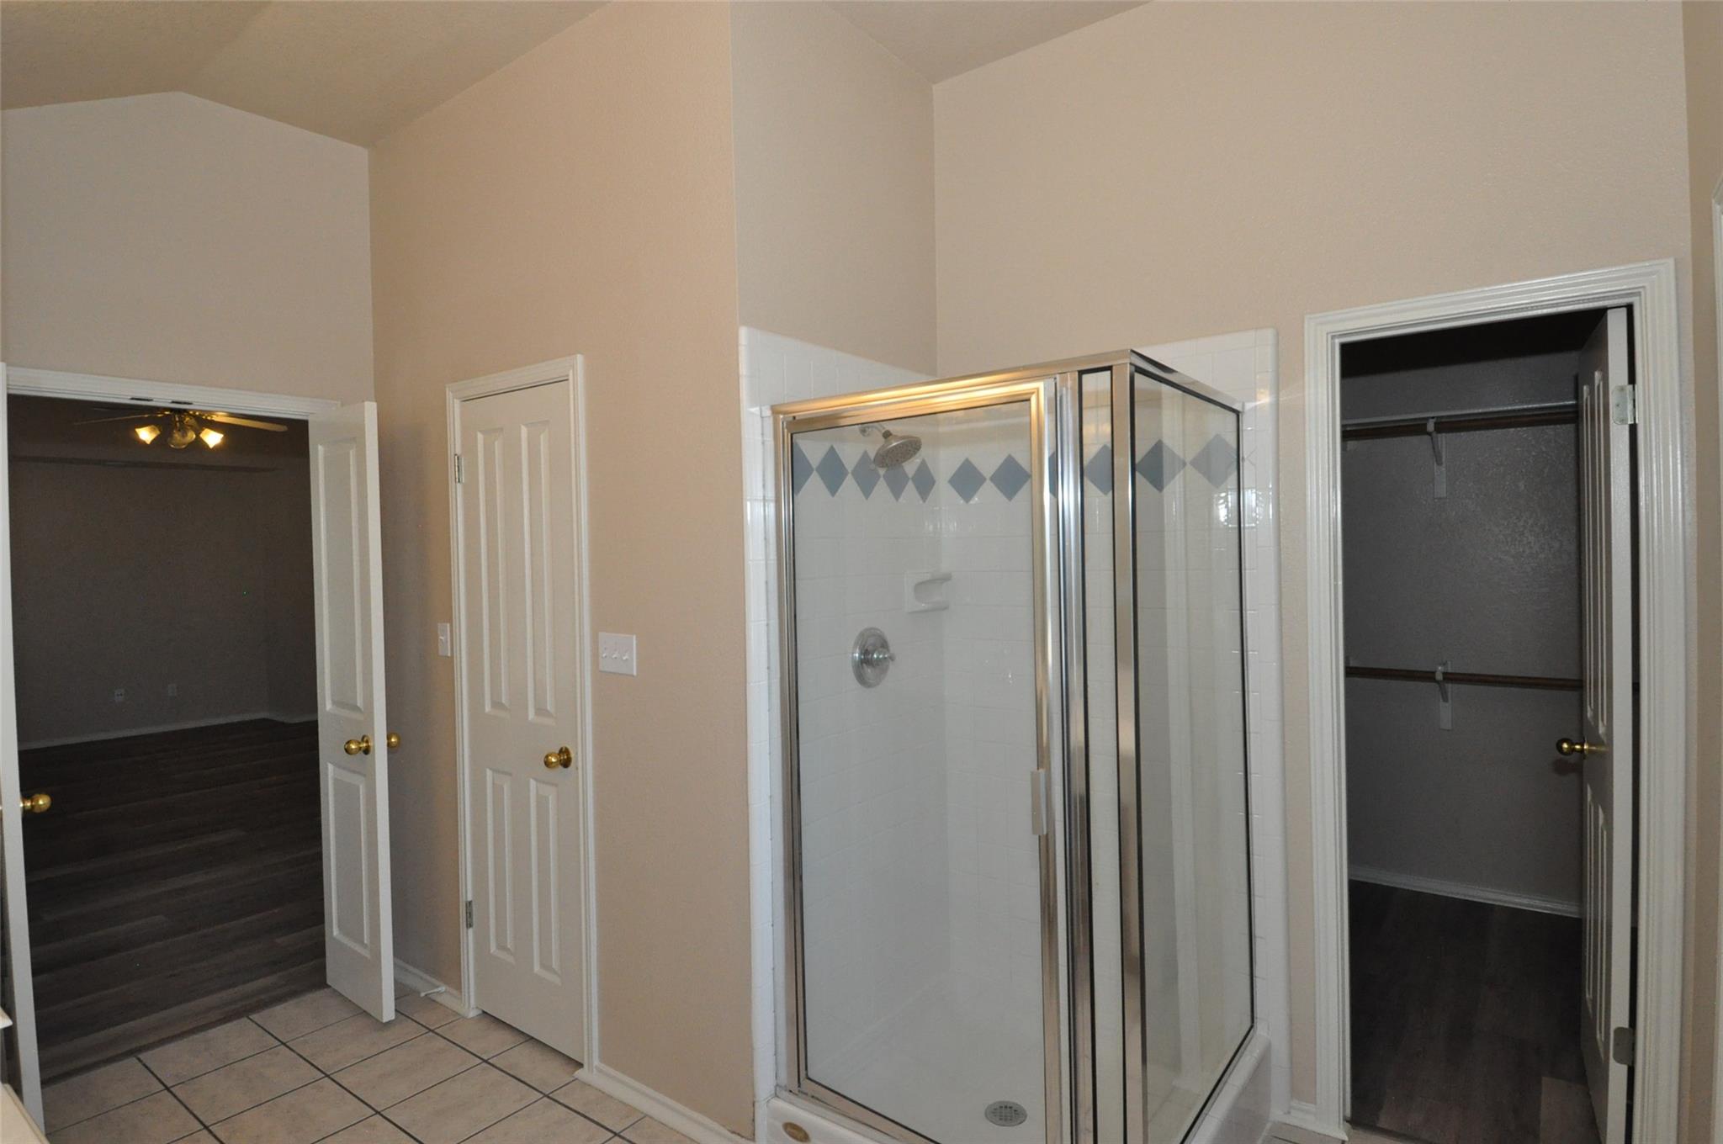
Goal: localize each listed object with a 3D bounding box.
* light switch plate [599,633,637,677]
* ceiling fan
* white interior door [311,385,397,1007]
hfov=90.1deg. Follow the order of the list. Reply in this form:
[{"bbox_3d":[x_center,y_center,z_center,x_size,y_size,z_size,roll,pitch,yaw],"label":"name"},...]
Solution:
[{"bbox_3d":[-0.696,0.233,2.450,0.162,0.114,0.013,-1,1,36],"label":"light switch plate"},{"bbox_3d":[-4.120,-0.950,5.200,1.080,0.420,1.080,0,1,38],"label":"ceiling fan"},{"bbox_3d":[-1.754,0.467,2.959,0.450,2.030,0.037,-1,1,37],"label":"white interior door"}]

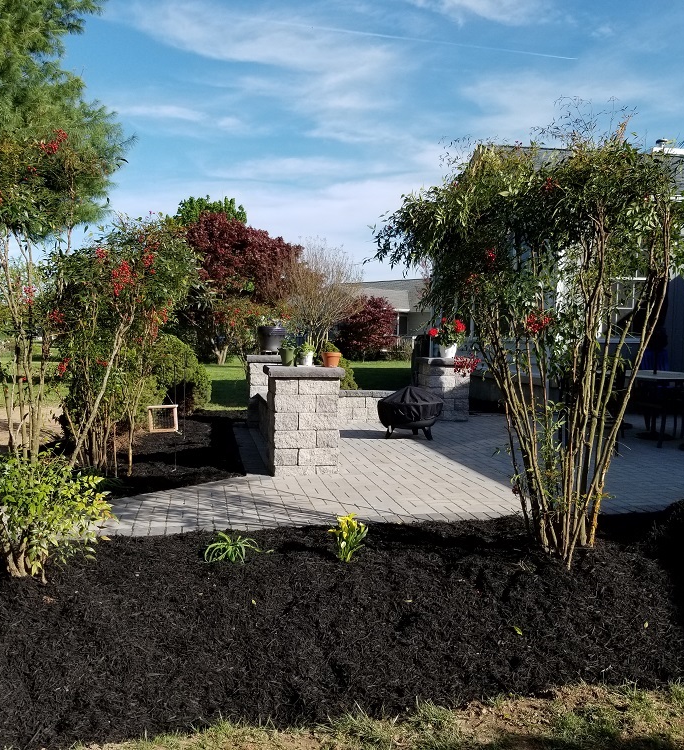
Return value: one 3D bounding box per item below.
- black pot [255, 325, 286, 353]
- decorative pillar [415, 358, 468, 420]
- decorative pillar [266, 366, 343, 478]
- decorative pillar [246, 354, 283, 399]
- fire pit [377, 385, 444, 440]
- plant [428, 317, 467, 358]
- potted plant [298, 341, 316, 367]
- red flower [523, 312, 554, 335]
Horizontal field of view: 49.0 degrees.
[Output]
[{"bbox_3d":[-0.925,-0.479,10.000,0.375,0.360,0.375,1,3,0],"label":"black pot"},{"bbox_3d":[1.406,0.192,10.382,0.650,0.825,0.650,1,3,-11],"label":"decorative pillar"},{"bbox_3d":[-0.369,0.381,6.847,0.650,0.930,0.650,1,3,-11],"label":"decorative pillar"},{"bbox_3d":[-0.959,0.191,10.051,0.650,0.885,0.650,1,3,-11],"label":"decorative pillar"},{"bbox_3d":[0.773,0.422,8.691,0.760,0.595,0.760,1,3,-11],"label":"fire pit"},{"bbox_3d":[1.454,-0.517,10.350,0.510,0.570,0.480,1,3,-11],"label":"plant"},{"bbox_3d":[-0.306,-0.193,6.750,0.165,0.235,0.165,1,3,-11],"label":"potted plant"},{"bbox_3d":[1.091,-0.285,4.150,0.155,0.120,0.130,1,3,-11],"label":"red flower"}]

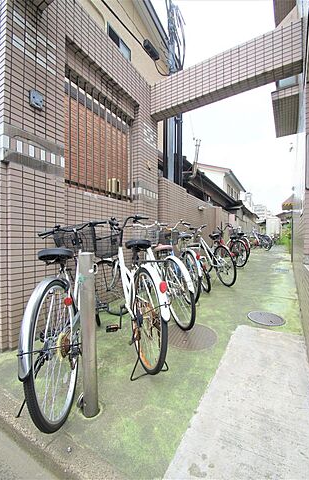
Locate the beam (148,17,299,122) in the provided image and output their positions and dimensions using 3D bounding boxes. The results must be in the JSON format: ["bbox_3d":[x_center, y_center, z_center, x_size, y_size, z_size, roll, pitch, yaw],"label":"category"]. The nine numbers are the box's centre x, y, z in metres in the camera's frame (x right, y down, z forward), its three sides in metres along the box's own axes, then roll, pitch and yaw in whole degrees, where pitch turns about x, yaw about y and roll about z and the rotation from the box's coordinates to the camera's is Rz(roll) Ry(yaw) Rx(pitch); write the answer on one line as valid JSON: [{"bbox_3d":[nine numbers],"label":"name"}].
[{"bbox_3d":[0.889,-2.384,2.993,2.120,0.490,0.240,-1,-1,29],"label":"beam"}]

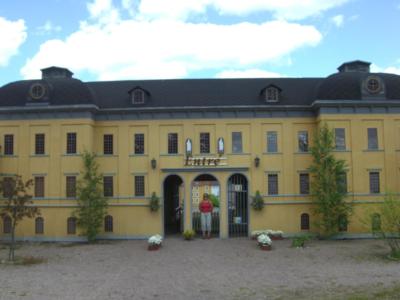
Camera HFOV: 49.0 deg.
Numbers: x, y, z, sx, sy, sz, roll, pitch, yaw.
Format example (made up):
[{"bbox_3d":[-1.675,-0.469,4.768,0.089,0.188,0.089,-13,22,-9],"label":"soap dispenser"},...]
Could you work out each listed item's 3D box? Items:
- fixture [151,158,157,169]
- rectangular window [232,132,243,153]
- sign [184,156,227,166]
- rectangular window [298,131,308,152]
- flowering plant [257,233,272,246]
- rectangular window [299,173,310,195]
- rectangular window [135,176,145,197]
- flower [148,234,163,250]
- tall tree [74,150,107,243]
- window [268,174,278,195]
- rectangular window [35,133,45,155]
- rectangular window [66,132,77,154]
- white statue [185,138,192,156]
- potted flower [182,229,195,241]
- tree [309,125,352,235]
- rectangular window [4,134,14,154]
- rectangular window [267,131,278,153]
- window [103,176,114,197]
[{"bbox_3d":[-1.686,0.509,16.072,0.202,0.396,0.220,-1,-5,2],"label":"fixture"},{"bbox_3d":[1.321,-0.250,15.486,0.349,0.727,0.100,-1,-4,1],"label":"rectangular window"},{"bbox_3d":[0.219,0.429,16.024,1.569,0.384,0.100,-1,-5,2],"label":"sign"},{"bbox_3d":[3.798,-0.322,16.139,0.369,0.780,0.100,-1,-5,2],"label":"rectangular window"},{"bbox_3d":[1.850,2.558,12.495,0.427,0.387,0.406,-1,-4,1],"label":"flowering plant"},{"bbox_3d":[3.850,1.243,16.138,0.361,0.758,0.080,-1,-6,2],"label":"rectangular window"},{"bbox_3d":[-2.203,1.331,16.143,0.348,0.746,0.091,-1,-4,2],"label":"rectangular window"},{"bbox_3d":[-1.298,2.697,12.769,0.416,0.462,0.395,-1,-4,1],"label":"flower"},{"bbox_3d":[-3.579,1.546,14.519,1.108,3.059,1.052,-1,-4,1],"label":"tall tree"},{"bbox_3d":[2.673,1.256,15.957,0.348,0.746,0.091,-1,-4,2],"label":"window"},{"bbox_3d":[-5.739,-0.203,15.818,0.348,0.760,0.091,-1,-4,2],"label":"rectangular window"},{"bbox_3d":[-4.589,-0.221,15.774,0.348,0.760,0.091,-1,-4,2],"label":"rectangular window"},{"bbox_3d":[-0.414,-0.103,16.321,0.272,0.654,0.150,-1,-6,2],"label":"white statue"},{"bbox_3d":[-0.379,2.894,14.993,0.417,0.393,0.396,-1,-4,1],"label":"potted flower"},{"bbox_3d":[4.212,0.976,14.171,1.420,3.695,1.349,-1,-4,1],"label":"tree"},{"bbox_3d":[-6.928,-0.194,15.914,0.341,0.754,0.100,-1,-5,2],"label":"rectangular window"},{"bbox_3d":[2.687,-0.306,16.333,0.389,0.786,0.080,-1,-6,2],"label":"rectangular window"},{"bbox_3d":[-3.355,1.349,16.187,0.348,0.746,0.091,-1,-4,2],"label":"window"}]

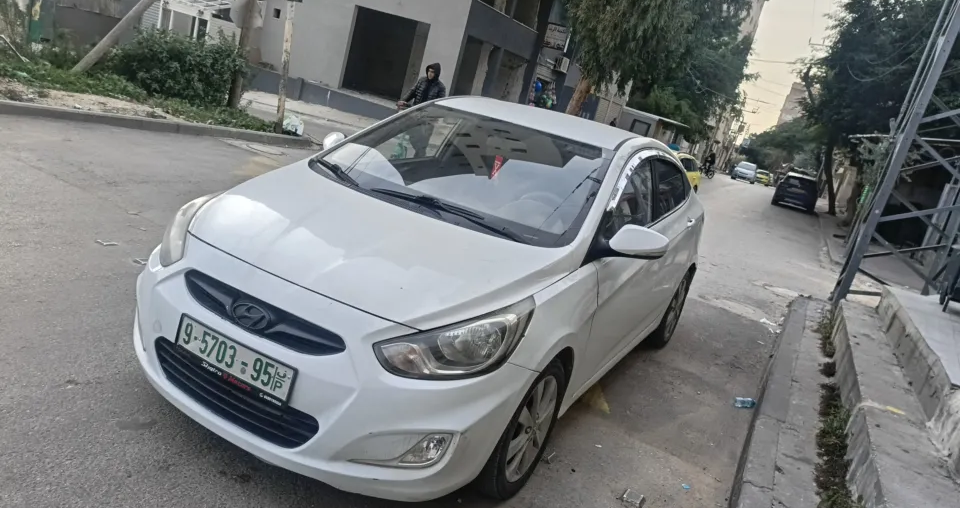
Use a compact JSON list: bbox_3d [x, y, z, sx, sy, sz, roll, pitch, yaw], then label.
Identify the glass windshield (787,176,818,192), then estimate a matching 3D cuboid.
[{"bbox_3d":[14.249,-3.080,29.500,1.300,0.450,0.300,20,14,23],"label":"glass windshield"}]

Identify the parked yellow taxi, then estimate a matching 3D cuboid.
[{"bbox_3d":[4.594,-2.092,17.196,1.750,1.460,4.400,20,14,22],"label":"parked yellow taxi"}]

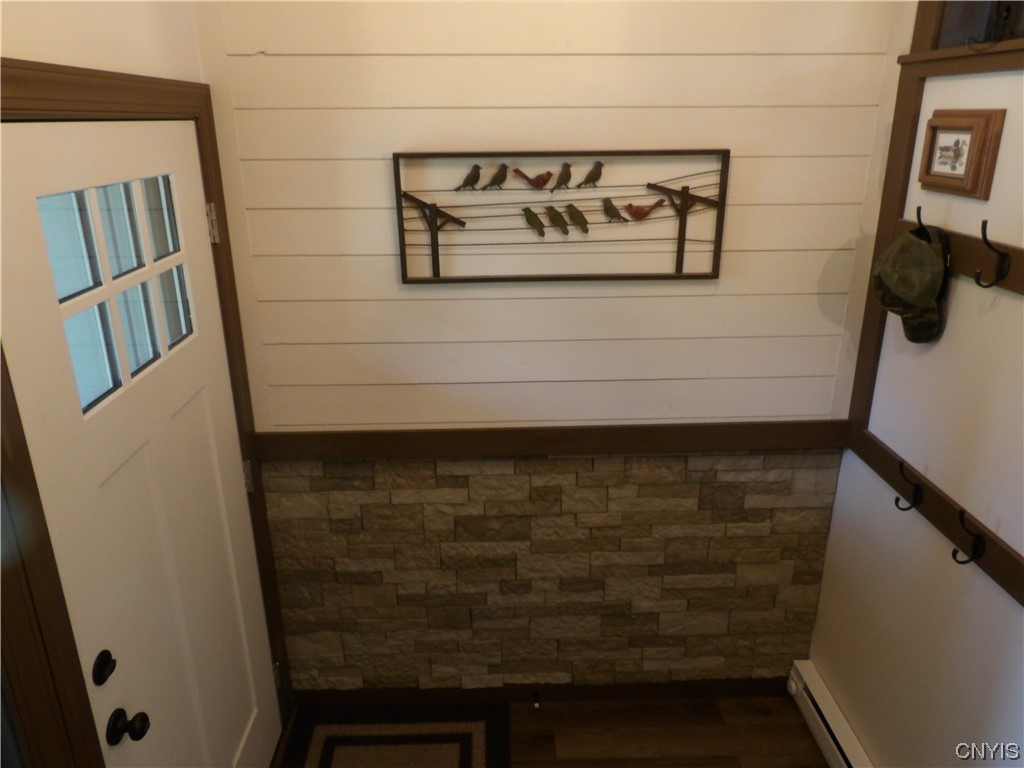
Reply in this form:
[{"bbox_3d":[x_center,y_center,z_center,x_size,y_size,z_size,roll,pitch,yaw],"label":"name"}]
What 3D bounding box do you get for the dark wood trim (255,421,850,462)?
[{"bbox_3d":[0.137,0.180,2.252,1.872,0.093,0.025,-1,20,-2],"label":"dark wood trim"}]

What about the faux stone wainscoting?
[{"bbox_3d":[0.142,0.661,2.428,1.872,0.926,0.032,-1,20,-2],"label":"faux stone wainscoting"}]

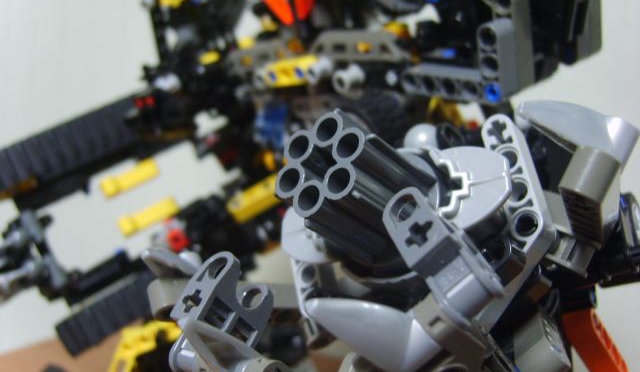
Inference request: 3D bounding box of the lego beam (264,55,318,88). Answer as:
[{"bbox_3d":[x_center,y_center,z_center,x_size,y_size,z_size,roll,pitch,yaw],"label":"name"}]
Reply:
[{"bbox_3d":[-0.011,-0.045,0.259,0.024,0.007,0.008,0,30,45],"label":"lego beam"}]

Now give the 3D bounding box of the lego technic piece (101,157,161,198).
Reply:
[{"bbox_3d":[-0.076,-0.003,0.259,0.022,0.008,0.008,-31,20,-36],"label":"lego technic piece"}]

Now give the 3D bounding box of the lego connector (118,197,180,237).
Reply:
[{"bbox_3d":[-0.068,0.012,0.259,0.022,0.008,0.008,-31,20,-36],"label":"lego connector"}]

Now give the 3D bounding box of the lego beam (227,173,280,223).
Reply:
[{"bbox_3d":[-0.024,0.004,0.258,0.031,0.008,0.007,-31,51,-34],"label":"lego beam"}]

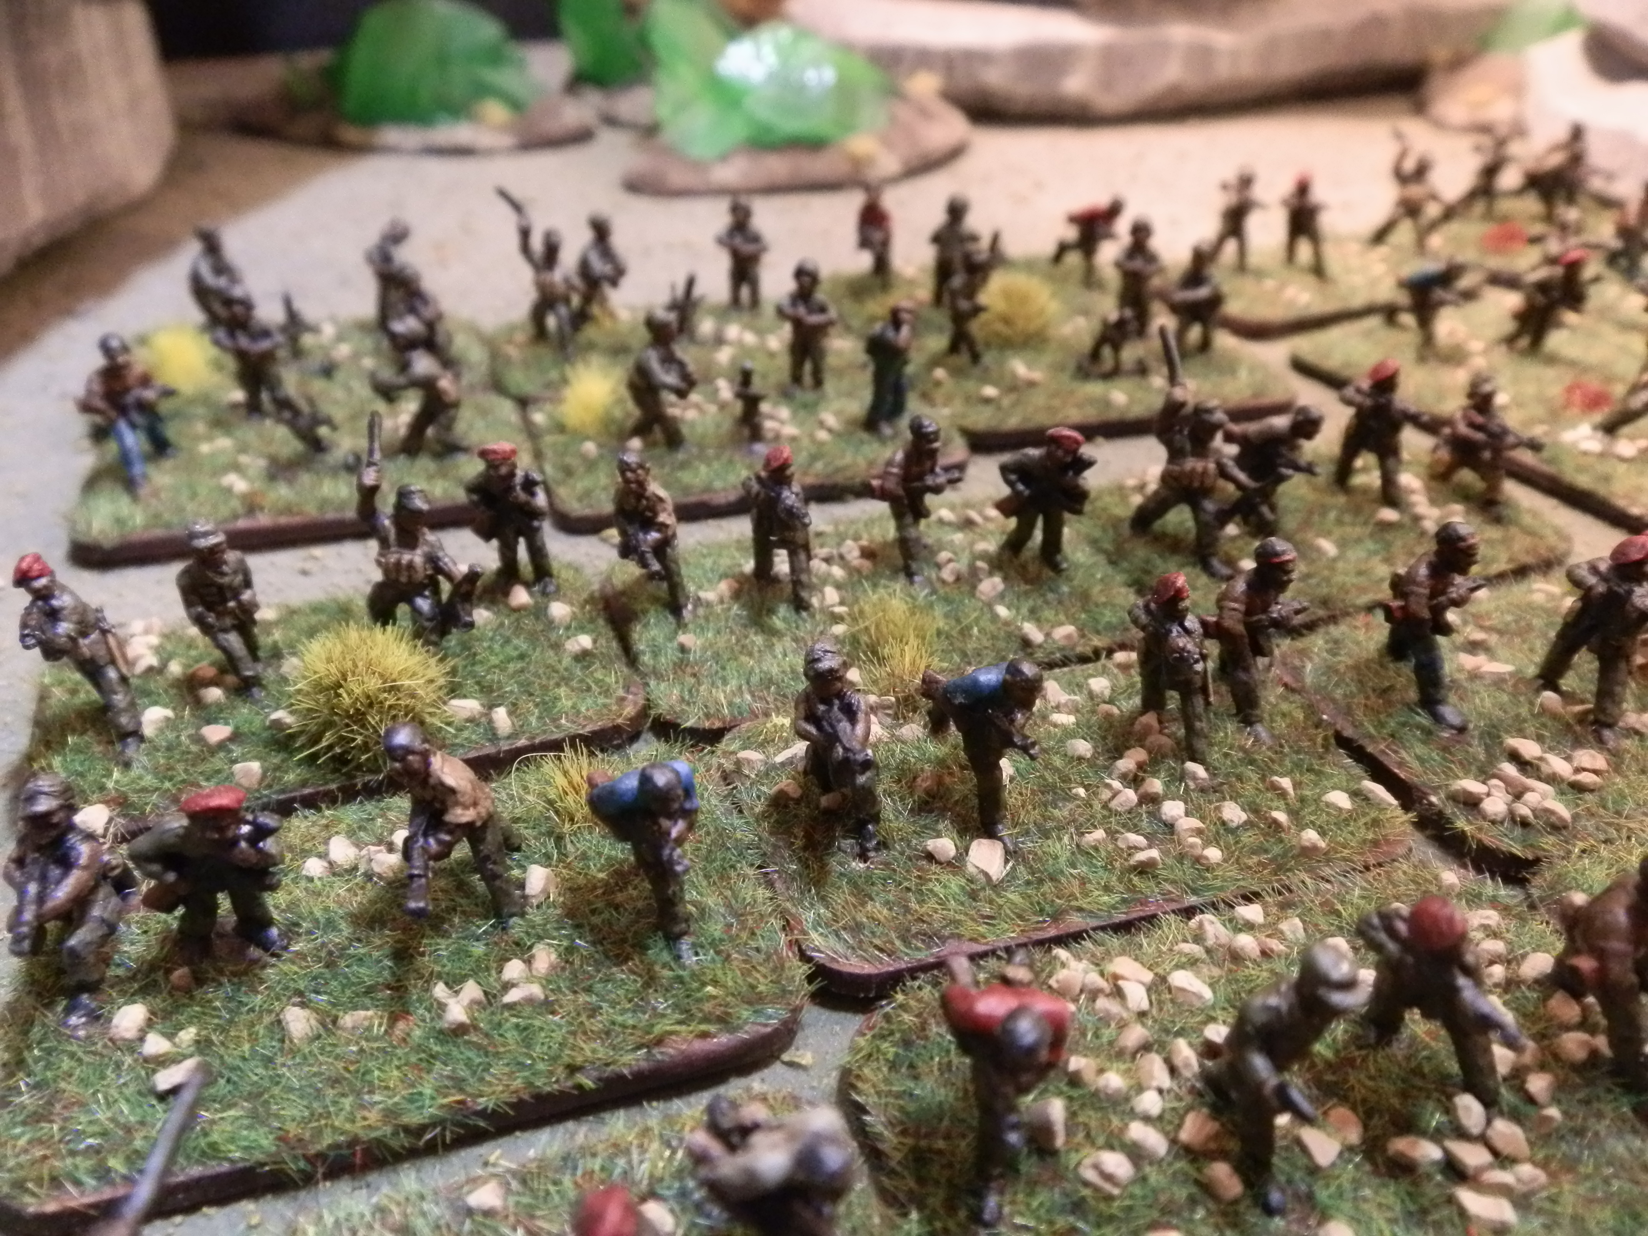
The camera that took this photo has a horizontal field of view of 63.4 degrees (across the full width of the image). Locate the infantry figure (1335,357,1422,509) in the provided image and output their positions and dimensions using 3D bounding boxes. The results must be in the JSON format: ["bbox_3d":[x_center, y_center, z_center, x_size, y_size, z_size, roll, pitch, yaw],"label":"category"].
[{"bbox_3d":[0.061,-0.021,0.147,0.009,0.017,0.007,-4,31,-7],"label":"infantry figure"}]

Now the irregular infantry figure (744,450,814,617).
[{"bbox_3d":[-0.004,-0.008,0.127,0.007,0.016,0.005,-14,34,-23],"label":"irregular infantry figure"}]

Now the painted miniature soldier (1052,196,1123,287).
[{"bbox_3d":[0.043,-0.062,0.218,0.011,0.014,0.007,10,32,15],"label":"painted miniature soldier"}]

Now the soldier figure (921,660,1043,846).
[{"bbox_3d":[0.012,0.009,0.099,0.010,0.015,0.007,27,40,36],"label":"soldier figure"}]

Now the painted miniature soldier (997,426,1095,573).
[{"bbox_3d":[0.022,-0.012,0.134,0.010,0.015,0.007,-9,32,-15],"label":"painted miniature soldier"}]

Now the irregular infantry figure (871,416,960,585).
[{"bbox_3d":[0.009,-0.011,0.128,0.009,0.016,0.006,4,28,16],"label":"irregular infantry figure"}]

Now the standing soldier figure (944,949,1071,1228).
[{"bbox_3d":[0.010,0.025,0.072,0.007,0.016,0.011,-4,29,-7],"label":"standing soldier figure"}]

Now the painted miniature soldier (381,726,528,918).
[{"bbox_3d":[-0.024,0.013,0.089,0.009,0.013,0.009,2,28,12],"label":"painted miniature soldier"}]

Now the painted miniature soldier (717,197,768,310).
[{"bbox_3d":[-0.012,-0.056,0.205,0.008,0.017,0.005,-2,31,-4],"label":"painted miniature soldier"}]

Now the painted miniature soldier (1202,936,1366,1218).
[{"bbox_3d":[0.022,0.022,0.064,0.008,0.014,0.007,13,32,31],"label":"painted miniature soldier"}]

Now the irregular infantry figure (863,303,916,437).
[{"bbox_3d":[0.009,-0.033,0.180,0.007,0.018,0.007,-24,36,-36],"label":"irregular infantry figure"}]

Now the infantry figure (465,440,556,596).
[{"bbox_3d":[-0.030,-0.010,0.130,0.009,0.016,0.006,-10,33,-17],"label":"infantry figure"}]

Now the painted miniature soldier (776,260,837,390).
[{"bbox_3d":[-0.002,-0.041,0.187,0.009,0.017,0.006,-5,27,0],"label":"painted miniature soldier"}]

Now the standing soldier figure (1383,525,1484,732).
[{"bbox_3d":[0.045,0.001,0.099,0.007,0.016,0.007,13,32,31],"label":"standing soldier figure"}]

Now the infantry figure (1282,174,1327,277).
[{"bbox_3d":[0.091,-0.074,0.251,0.008,0.019,0.007,6,29,13],"label":"infantry figure"}]

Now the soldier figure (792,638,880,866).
[{"bbox_3d":[0.001,0.009,0.096,0.007,0.017,0.008,-5,32,-9],"label":"soldier figure"}]

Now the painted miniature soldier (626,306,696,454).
[{"bbox_3d":[-0.019,-0.029,0.160,0.008,0.016,0.008,25,39,35],"label":"painted miniature soldier"}]

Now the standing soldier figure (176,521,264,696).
[{"bbox_3d":[-0.054,-0.001,0.118,0.006,0.016,0.007,-16,29,-21],"label":"standing soldier figure"}]

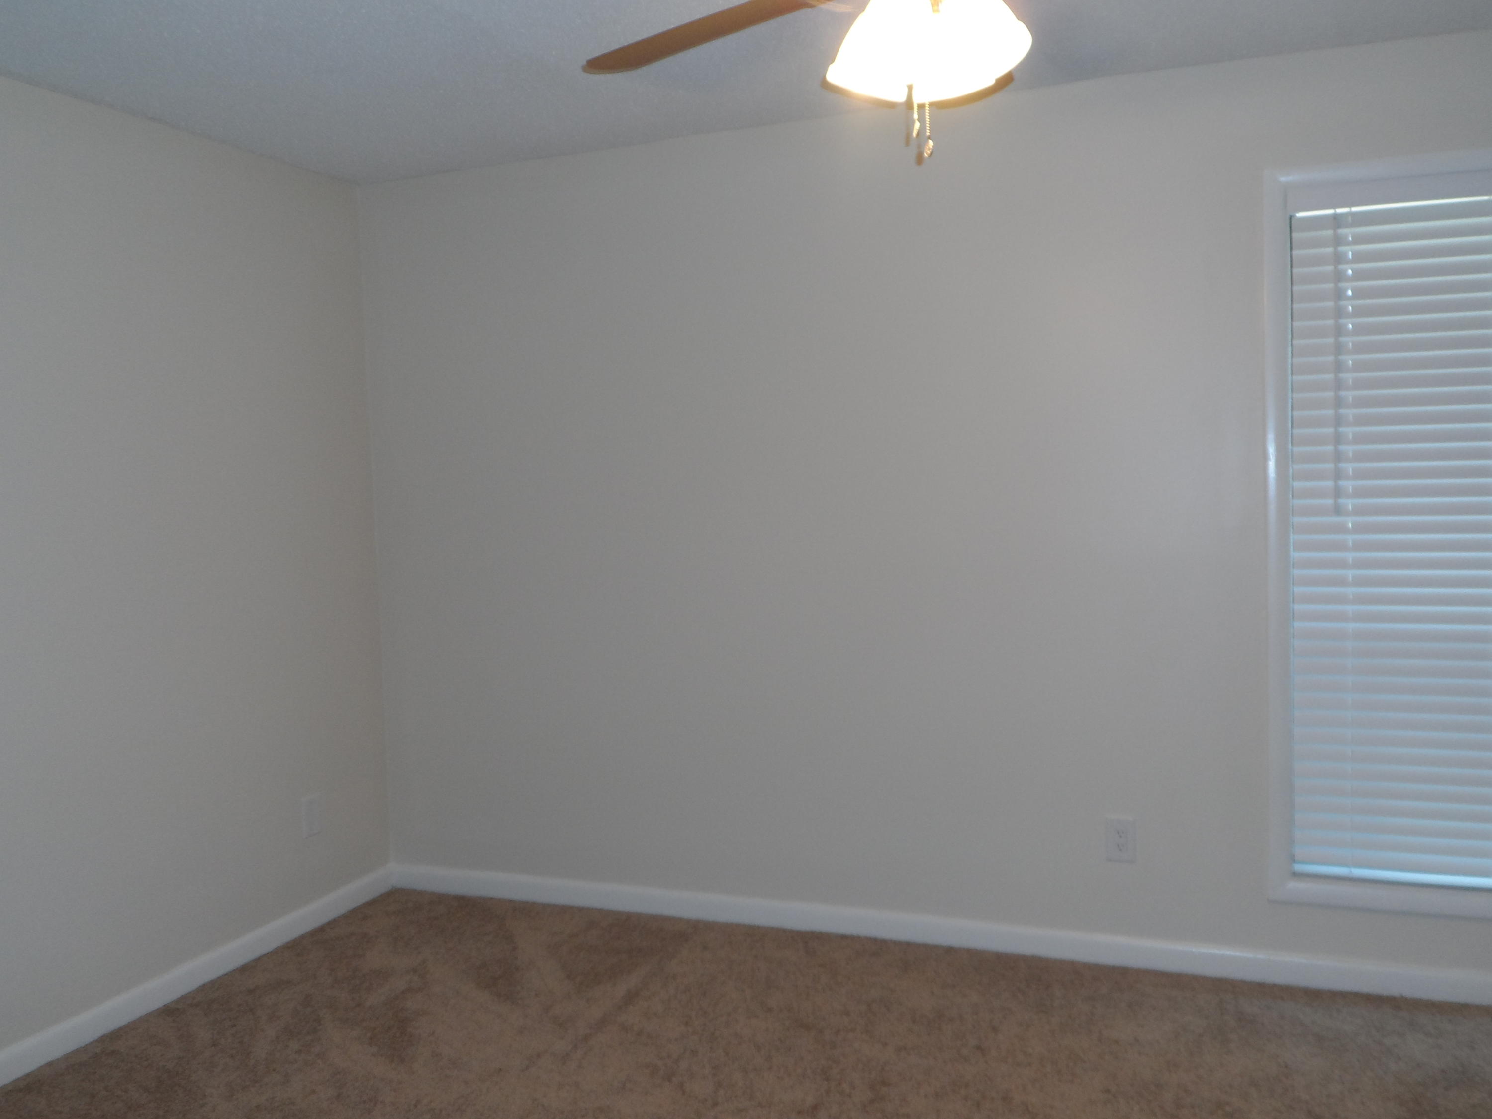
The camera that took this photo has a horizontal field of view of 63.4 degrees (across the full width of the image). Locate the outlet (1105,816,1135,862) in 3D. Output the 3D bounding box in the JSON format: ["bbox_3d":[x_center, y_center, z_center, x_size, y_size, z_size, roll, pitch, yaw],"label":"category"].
[{"bbox_3d":[0.994,0.743,3.198,0.078,0.125,0.010,0,4,21],"label":"outlet"}]

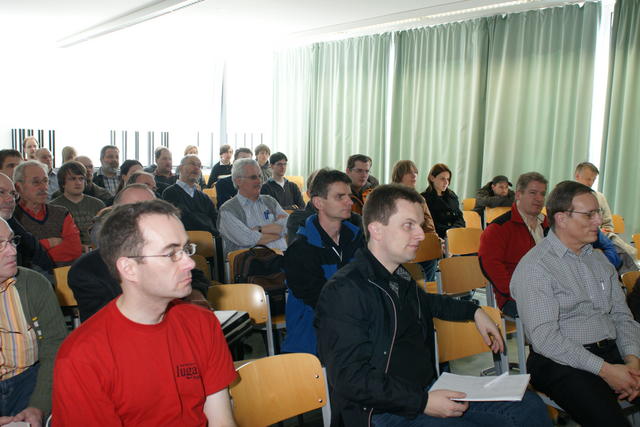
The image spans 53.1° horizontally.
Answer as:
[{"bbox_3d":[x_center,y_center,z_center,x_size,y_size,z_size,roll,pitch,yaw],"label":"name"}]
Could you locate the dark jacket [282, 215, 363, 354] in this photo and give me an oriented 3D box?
[{"bbox_3d":[0.088,0.351,3.003,0.520,0.680,0.400,-6,11,-40],"label":"dark jacket"}]

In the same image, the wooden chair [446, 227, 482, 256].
[{"bbox_3d":[1.179,0.523,4.644,0.450,0.800,0.500,-4,10,-33],"label":"wooden chair"}]

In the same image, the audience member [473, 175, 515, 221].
[{"bbox_3d":[1.738,0.090,6.700,0.520,1.050,0.800,-4,10,-33],"label":"audience member"}]

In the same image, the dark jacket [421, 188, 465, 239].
[{"bbox_3d":[1.047,0.043,5.482,0.480,0.600,0.420,-6,11,-40],"label":"dark jacket"}]

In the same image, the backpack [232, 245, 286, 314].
[{"bbox_3d":[-0.329,0.386,3.602,0.320,0.390,0.200,-4,10,-35],"label":"backpack"}]

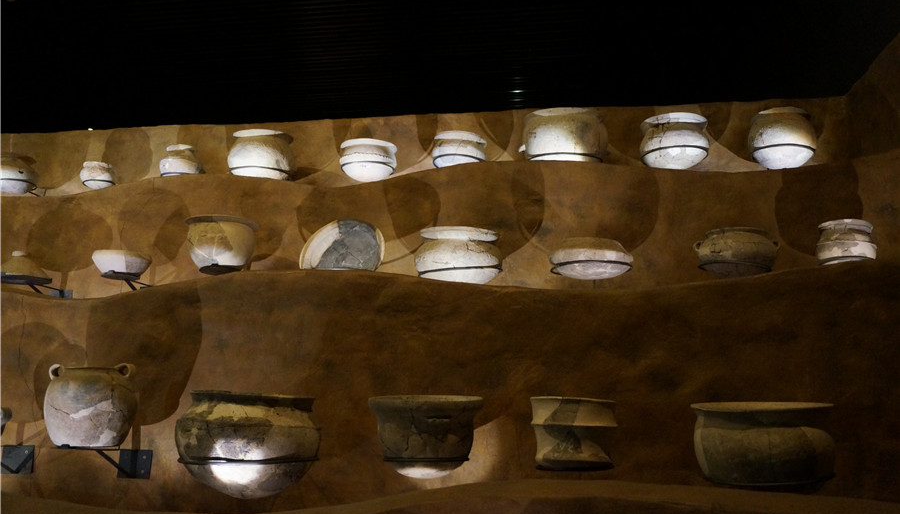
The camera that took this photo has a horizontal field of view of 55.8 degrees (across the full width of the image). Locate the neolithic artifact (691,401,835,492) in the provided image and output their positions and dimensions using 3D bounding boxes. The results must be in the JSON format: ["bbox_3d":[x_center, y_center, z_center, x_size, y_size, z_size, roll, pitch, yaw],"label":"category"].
[{"bbox_3d":[0.777,0.477,2.105,0.330,0.208,0.330,-1,-11,7],"label":"neolithic artifact"}]

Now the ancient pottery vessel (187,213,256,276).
[{"bbox_3d":[-0.812,-0.036,3.013,0.252,0.177,0.252,2,-10,-9],"label":"ancient pottery vessel"}]

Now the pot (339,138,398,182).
[{"bbox_3d":[-0.345,-0.393,3.598,0.244,0.149,0.244,1,-10,-3],"label":"pot"}]

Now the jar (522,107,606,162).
[{"bbox_3d":[0.473,-0.452,3.484,0.341,0.254,0.341,-1,-10,5],"label":"jar"}]

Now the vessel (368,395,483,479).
[{"bbox_3d":[-0.064,0.466,2.209,0.298,0.210,0.298,0,-10,0],"label":"vessel"}]

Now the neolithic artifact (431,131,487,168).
[{"bbox_3d":[0.044,-0.460,3.900,0.248,0.170,0.248,-1,-11,7],"label":"neolithic artifact"}]

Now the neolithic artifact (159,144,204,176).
[{"bbox_3d":[-1.282,-0.425,4.055,0.187,0.184,0.187,-1,-11,7],"label":"neolithic artifact"}]

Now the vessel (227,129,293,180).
[{"bbox_3d":[-0.817,-0.407,3.664,0.278,0.218,0.278,1,-10,-7],"label":"vessel"}]

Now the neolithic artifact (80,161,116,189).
[{"bbox_3d":[-1.701,-0.380,4.098,0.152,0.128,0.152,0,-11,0],"label":"neolithic artifact"}]

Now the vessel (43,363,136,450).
[{"bbox_3d":[-0.988,0.408,2.339,0.244,0.225,0.244,3,-10,-14],"label":"vessel"}]

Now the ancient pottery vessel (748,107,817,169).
[{"bbox_3d":[1.316,-0.455,3.365,0.251,0.220,0.251,-2,-10,13],"label":"ancient pottery vessel"}]

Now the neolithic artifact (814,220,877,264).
[{"bbox_3d":[1.271,-0.026,2.722,0.178,0.156,0.178,-3,-10,15],"label":"neolithic artifact"}]

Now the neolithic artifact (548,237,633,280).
[{"bbox_3d":[0.497,0.011,2.991,0.288,0.124,0.288,-1,-11,7],"label":"neolithic artifact"}]

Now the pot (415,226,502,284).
[{"bbox_3d":[0.031,0.016,3.047,0.312,0.197,0.312,0,-11,0],"label":"pot"}]

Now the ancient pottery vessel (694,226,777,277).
[{"bbox_3d":[0.990,-0.001,2.933,0.282,0.164,0.253,-5,-12,25],"label":"ancient pottery vessel"}]

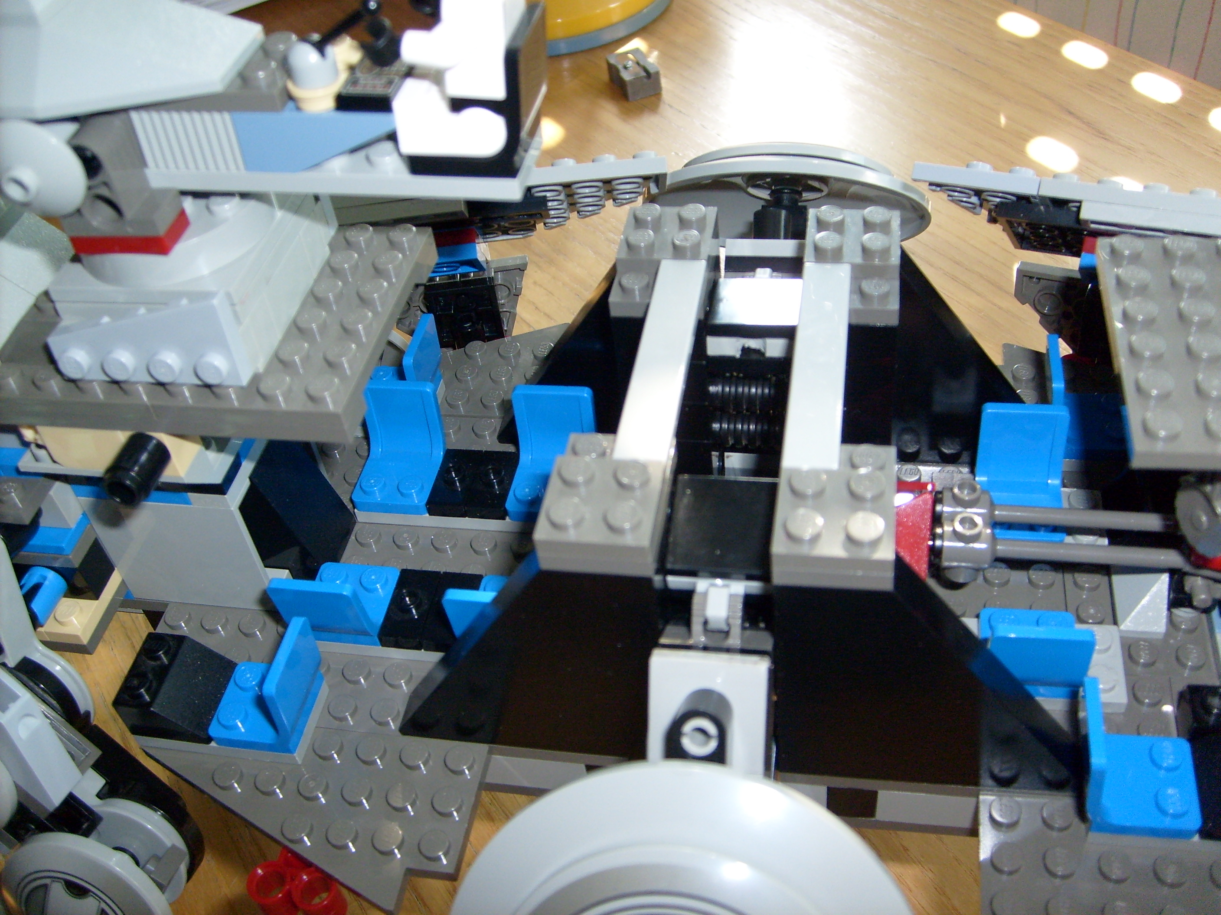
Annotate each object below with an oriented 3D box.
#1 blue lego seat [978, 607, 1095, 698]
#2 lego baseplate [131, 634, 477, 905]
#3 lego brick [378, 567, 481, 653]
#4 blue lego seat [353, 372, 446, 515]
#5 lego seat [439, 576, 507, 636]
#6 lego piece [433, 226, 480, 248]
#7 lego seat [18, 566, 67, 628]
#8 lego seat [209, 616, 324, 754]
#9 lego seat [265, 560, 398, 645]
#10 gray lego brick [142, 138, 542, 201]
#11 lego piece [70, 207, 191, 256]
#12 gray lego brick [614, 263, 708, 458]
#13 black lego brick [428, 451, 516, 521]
[{"bbox_3d":[0.068,0.028,0.198,0.016,0.019,0.019,3,45,12],"label":"blue lego seat"},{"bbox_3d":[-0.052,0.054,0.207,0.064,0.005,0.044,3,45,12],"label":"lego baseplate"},{"bbox_3d":[-0.032,0.027,0.223,0.016,0.005,0.016,3,45,12],"label":"lego brick"},{"bbox_3d":[-0.044,-0.002,0.251,0.016,0.019,0.018,3,45,11],"label":"blue lego seat"},{"bbox_3d":[-0.018,0.024,0.214,0.016,0.018,0.019,3,45,12],"label":"lego seat"},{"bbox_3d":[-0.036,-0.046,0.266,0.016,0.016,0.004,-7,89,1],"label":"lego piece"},{"bbox_3d":[-0.115,0.028,0.247,0.008,0.008,0.009,3,47,12],"label":"lego seat"},{"bbox_3d":[-0.060,0.039,0.213,0.018,0.019,0.016,3,45,11],"label":"lego seat"},{"bbox_3d":[-0.049,0.023,0.221,0.016,0.018,0.019,3,45,12],"label":"lego seat"},{"bbox_3d":[-0.036,-0.042,0.169,0.056,0.005,0.016,6,45,15],"label":"gray lego brick"},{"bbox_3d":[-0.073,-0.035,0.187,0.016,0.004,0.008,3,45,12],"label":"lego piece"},{"bbox_3d":[0.008,-0.015,0.195,0.008,0.003,0.048,3,45,12],"label":"gray lego brick"},{"bbox_3d":[-0.027,0.005,0.248,0.016,0.005,0.016,3,45,12],"label":"black lego brick"}]

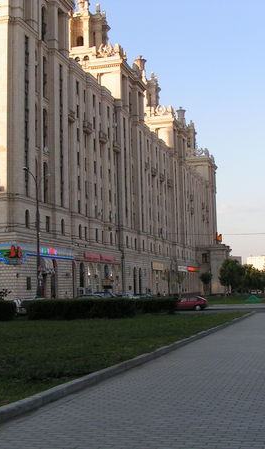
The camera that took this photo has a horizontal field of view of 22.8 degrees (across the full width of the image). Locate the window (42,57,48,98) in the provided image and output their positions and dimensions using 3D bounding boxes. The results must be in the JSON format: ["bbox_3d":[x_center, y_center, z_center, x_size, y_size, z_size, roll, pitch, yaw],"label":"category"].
[{"bbox_3d":[-11.716,-19.350,86.883,0.400,5.602,1.600,-3,-6,16],"label":"window"}]

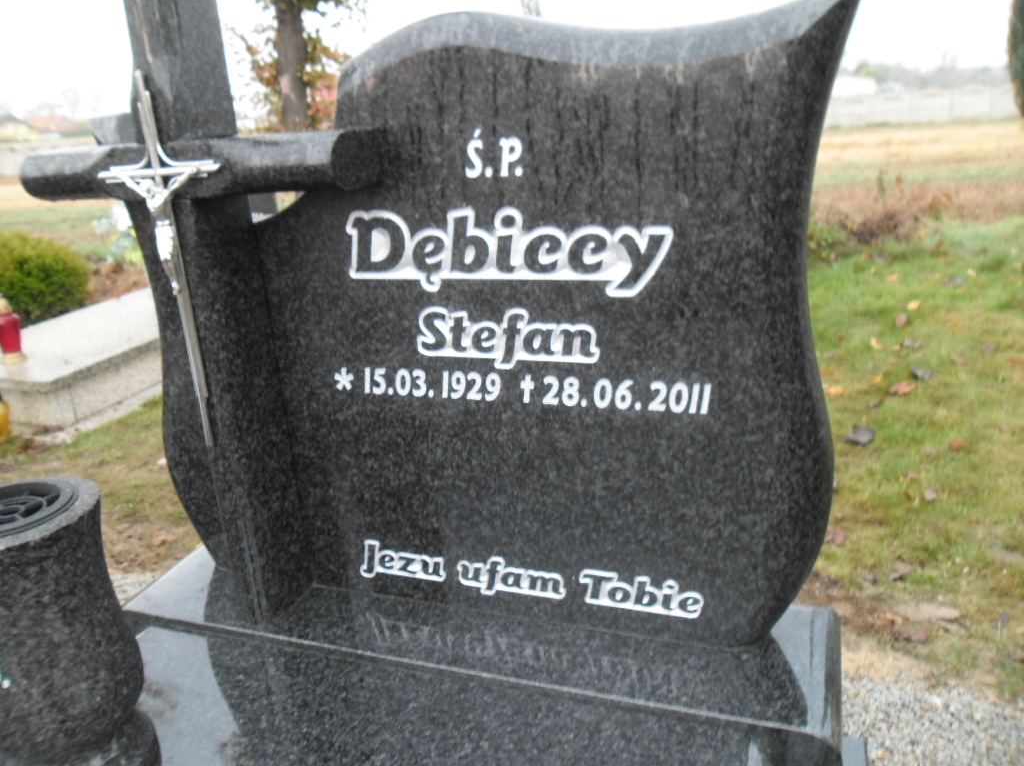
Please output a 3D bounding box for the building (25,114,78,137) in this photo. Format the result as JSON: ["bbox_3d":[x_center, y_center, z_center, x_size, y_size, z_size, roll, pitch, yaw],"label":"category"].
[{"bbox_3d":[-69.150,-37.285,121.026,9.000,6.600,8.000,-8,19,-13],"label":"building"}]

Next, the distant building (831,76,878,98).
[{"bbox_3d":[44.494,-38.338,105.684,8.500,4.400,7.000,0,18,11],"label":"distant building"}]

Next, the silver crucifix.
[{"bbox_3d":[-0.410,-0.132,0.964,0.180,0.457,0.040,3,19,19],"label":"silver crucifix"}]

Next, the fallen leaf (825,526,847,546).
[{"bbox_3d":[0.868,0.410,2.145,0.070,0.025,0.065,-3,18,0],"label":"fallen leaf"}]

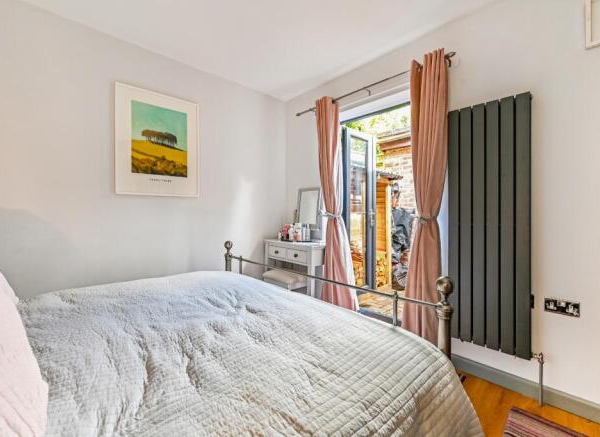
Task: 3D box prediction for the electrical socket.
[{"bbox_3d":[1.530,0.519,1.485,0.012,0.086,0.147,-1,1,-44],"label":"electrical socket"}]

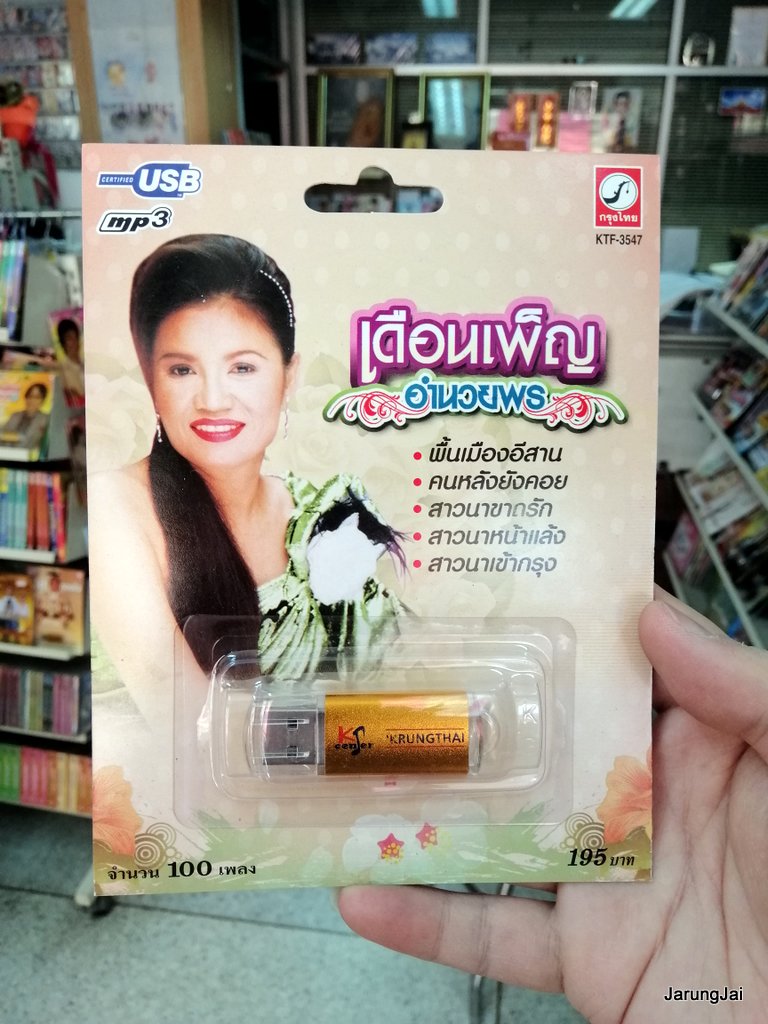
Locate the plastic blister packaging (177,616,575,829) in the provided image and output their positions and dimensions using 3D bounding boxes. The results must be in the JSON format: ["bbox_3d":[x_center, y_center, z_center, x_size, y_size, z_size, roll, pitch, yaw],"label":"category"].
[{"bbox_3d":[-0.001,0.049,0.172,0.092,0.050,0.013,0,2,-3],"label":"plastic blister packaging"}]

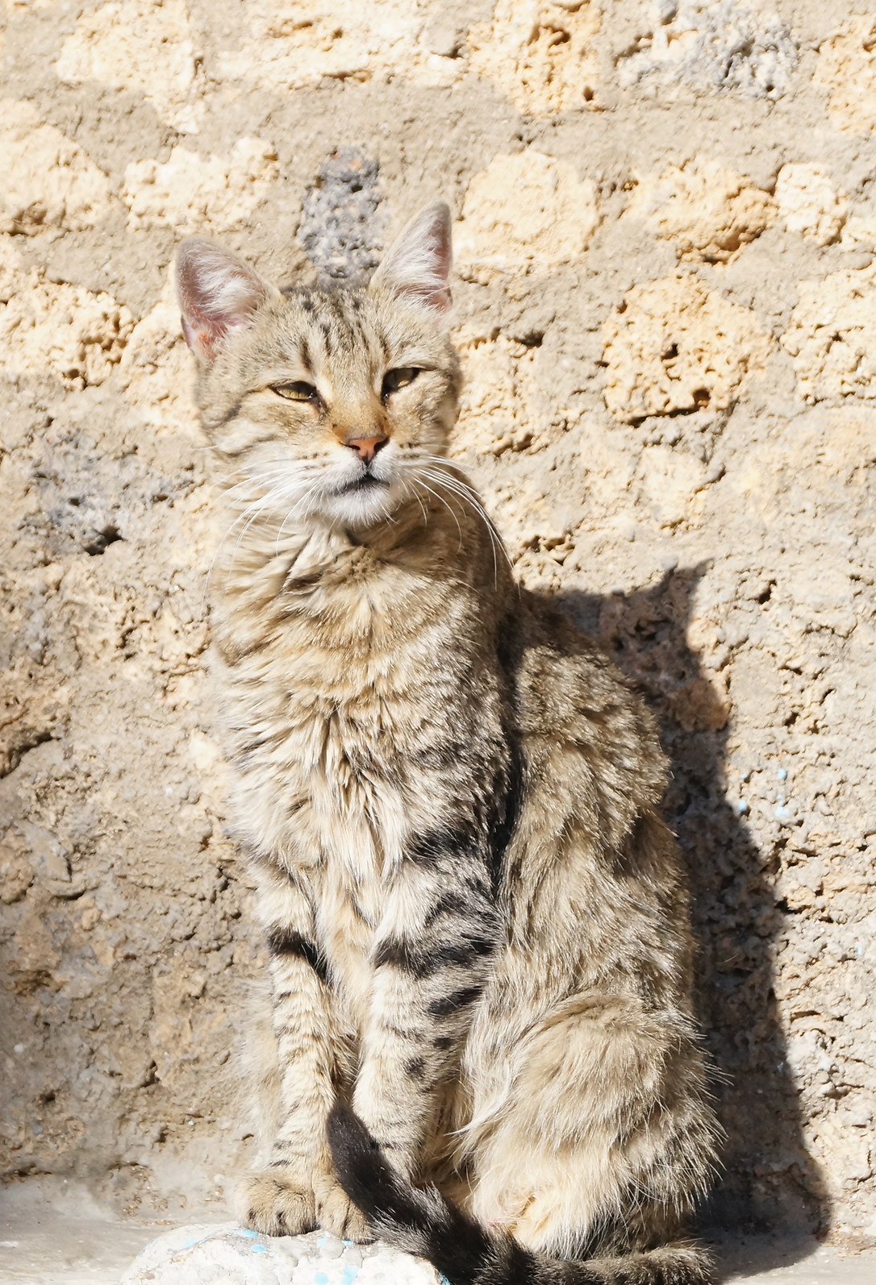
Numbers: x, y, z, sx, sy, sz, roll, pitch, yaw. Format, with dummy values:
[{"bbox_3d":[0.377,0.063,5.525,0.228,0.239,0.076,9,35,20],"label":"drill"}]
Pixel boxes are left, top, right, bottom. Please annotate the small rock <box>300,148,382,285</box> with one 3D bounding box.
[{"bbox_3d":[-0.045,-0.199,2.070,0.041,0.068,0.033,0,3,0],"label":"small rock"}]

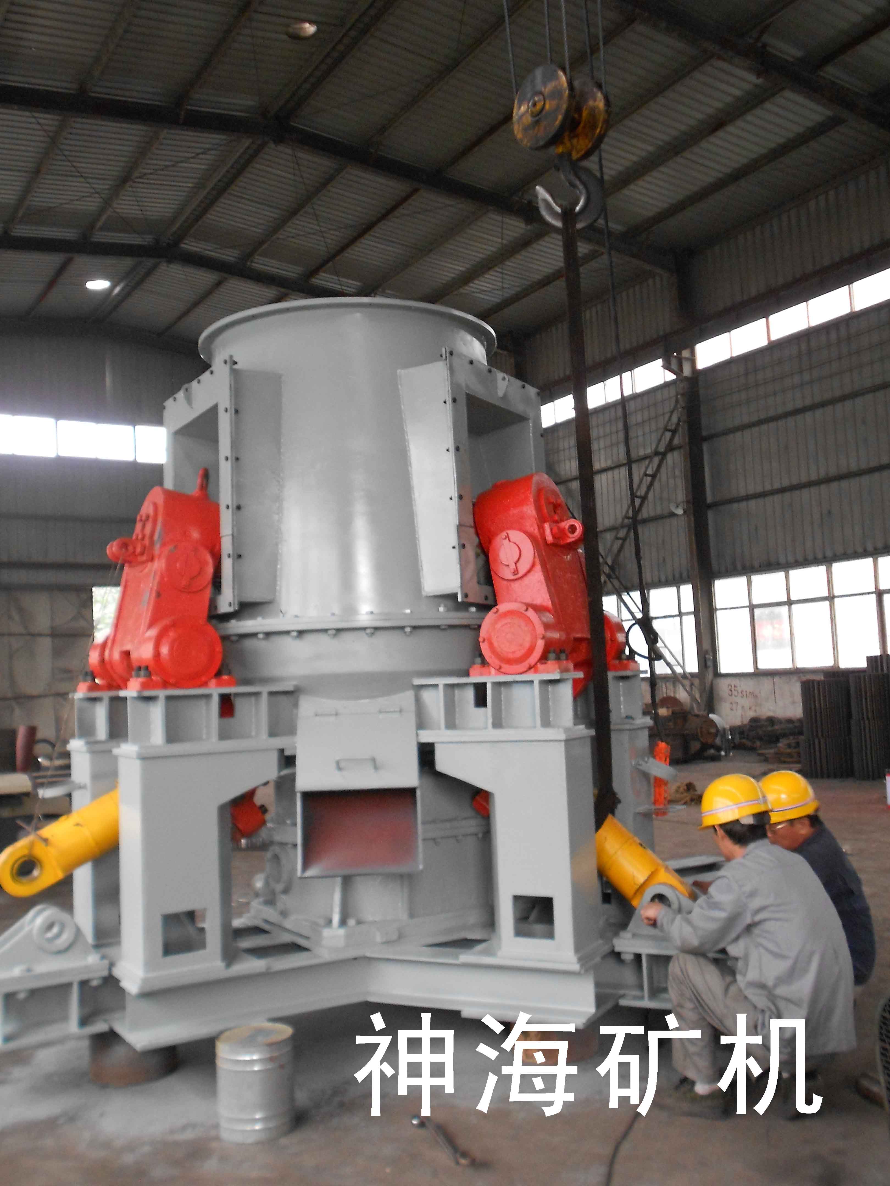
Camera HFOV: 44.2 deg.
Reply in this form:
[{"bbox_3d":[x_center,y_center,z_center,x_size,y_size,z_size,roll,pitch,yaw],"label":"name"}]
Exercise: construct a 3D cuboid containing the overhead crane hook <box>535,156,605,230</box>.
[{"bbox_3d":[0.603,-1.928,5.287,0.320,0.345,0.100,-1,-5,-12],"label":"overhead crane hook"}]

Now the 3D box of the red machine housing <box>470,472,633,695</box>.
[{"bbox_3d":[0.456,-0.006,5.104,0.620,0.980,0.980,-5,-6,27],"label":"red machine housing"}]

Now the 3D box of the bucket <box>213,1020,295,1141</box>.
[{"bbox_3d":[-0.707,1.827,4.102,0.283,0.334,0.283,-3,-5,0],"label":"bucket"}]

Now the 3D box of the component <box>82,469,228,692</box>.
[{"bbox_3d":[-1.305,0.024,5.065,0.610,1.030,0.980,1,-6,-31],"label":"component"}]

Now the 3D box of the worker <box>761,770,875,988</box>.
[{"bbox_3d":[1.503,1.364,4.715,0.740,1.170,0.520,-2,-5,-6],"label":"worker"}]

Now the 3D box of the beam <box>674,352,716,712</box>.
[{"bbox_3d":[5.181,-0.734,22.159,0.400,8.191,0.300,0,-6,-30],"label":"beam"}]

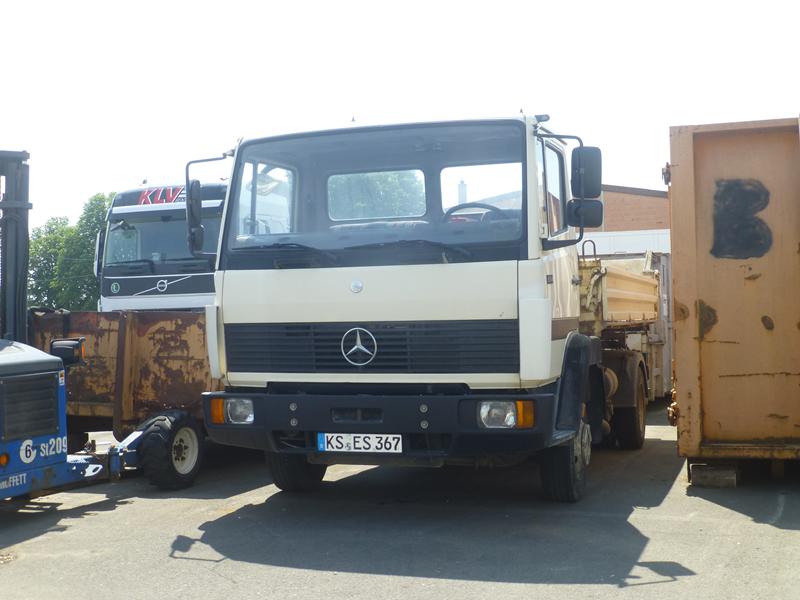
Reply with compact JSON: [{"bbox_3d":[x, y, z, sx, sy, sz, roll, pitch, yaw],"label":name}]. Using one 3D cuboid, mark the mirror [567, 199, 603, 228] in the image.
[{"bbox_3d":[1.058,-0.496,5.830,0.200,0.170,0.090,-1,-1,-3],"label":"mirror"}]

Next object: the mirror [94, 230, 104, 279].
[{"bbox_3d":[-4.728,-0.716,16.000,0.150,0.720,0.240,0,-1,-35],"label":"mirror"}]

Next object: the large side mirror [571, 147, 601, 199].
[{"bbox_3d":[1.072,-0.731,5.830,0.175,0.295,0.080,-1,-1,-5],"label":"large side mirror"}]

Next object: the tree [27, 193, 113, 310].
[{"bbox_3d":[-12.046,-0.888,38.000,4.600,6.400,4.600,-1,-1,0],"label":"tree"}]

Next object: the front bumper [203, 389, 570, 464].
[{"bbox_3d":[-0.168,0.755,6.049,2.200,0.390,0.480,-1,-1,18],"label":"front bumper"}]

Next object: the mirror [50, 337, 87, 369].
[{"bbox_3d":[-2.412,0.378,7.400,0.260,0.230,0.150,-1,-1,15],"label":"mirror"}]

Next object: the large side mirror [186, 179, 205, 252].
[{"bbox_3d":[-1.320,-0.547,6.580,0.110,0.480,0.190,-1,-1,-20],"label":"large side mirror"}]

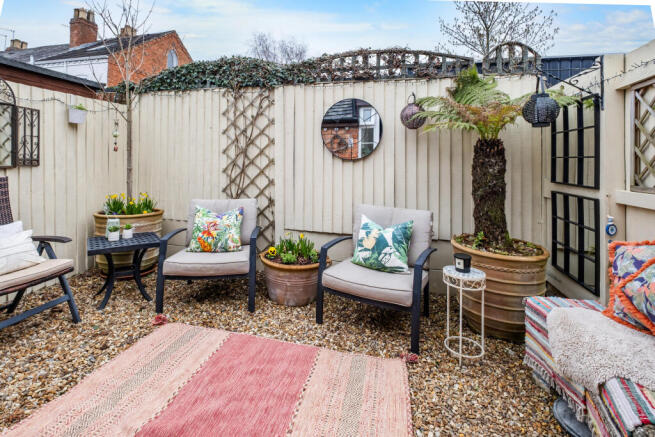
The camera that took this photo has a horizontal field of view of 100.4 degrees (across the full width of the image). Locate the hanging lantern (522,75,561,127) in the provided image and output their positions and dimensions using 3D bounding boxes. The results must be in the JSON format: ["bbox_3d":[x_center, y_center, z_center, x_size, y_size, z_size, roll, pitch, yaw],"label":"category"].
[{"bbox_3d":[1.410,-0.768,1.800,0.195,0.285,0.195,0,7,0],"label":"hanging lantern"}]

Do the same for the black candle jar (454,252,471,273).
[{"bbox_3d":[0.722,0.235,1.460,0.080,0.088,0.080,-7,10,-43],"label":"black candle jar"}]

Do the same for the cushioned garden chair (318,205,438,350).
[{"bbox_3d":[0.410,0.319,1.954,0.680,0.790,0.680,4,8,28],"label":"cushioned garden chair"}]

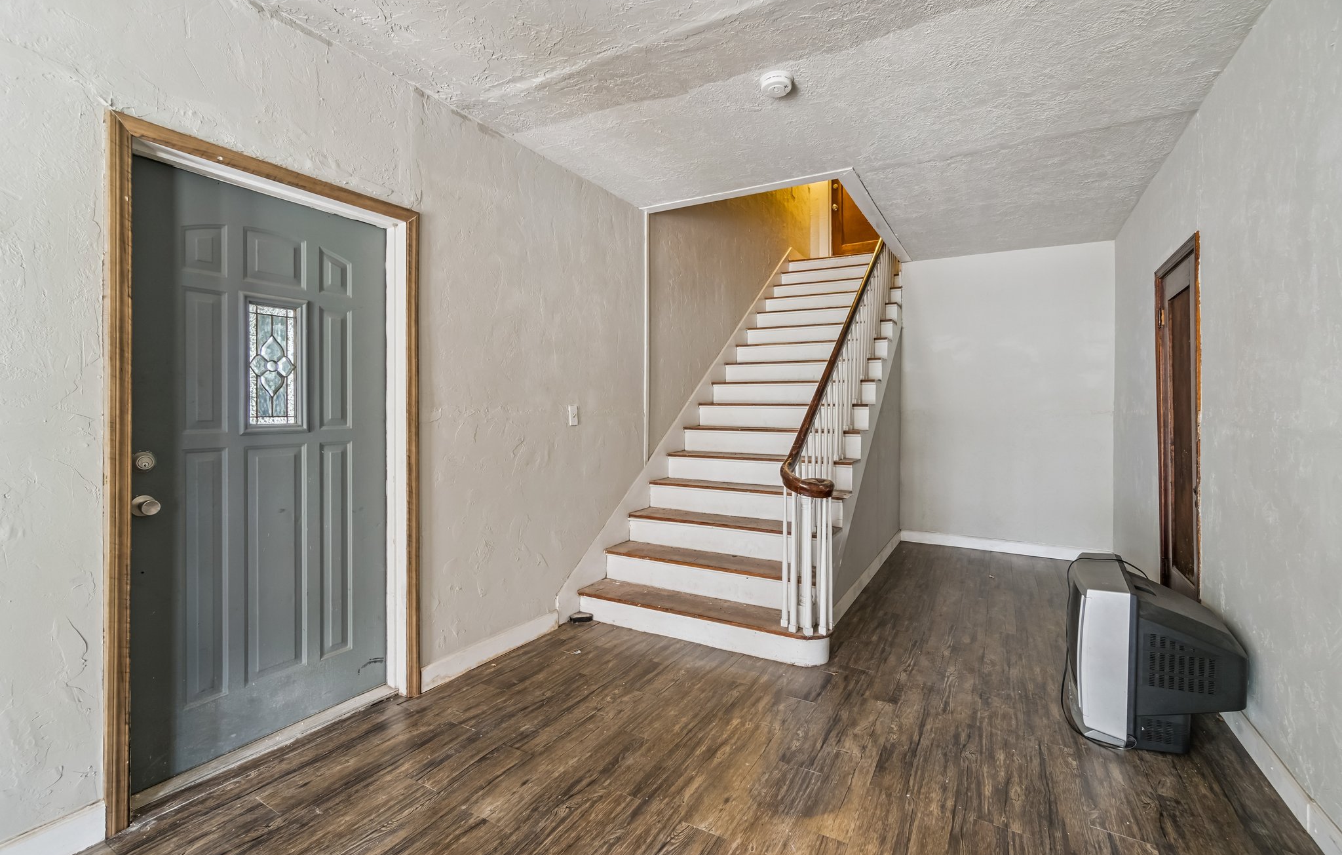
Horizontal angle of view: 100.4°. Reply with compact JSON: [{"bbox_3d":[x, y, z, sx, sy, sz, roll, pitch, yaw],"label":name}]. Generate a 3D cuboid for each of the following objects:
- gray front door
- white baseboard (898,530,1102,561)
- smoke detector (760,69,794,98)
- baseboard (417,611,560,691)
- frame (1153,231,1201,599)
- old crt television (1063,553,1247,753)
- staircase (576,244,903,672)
[{"bbox_3d":[-1.522,0.141,2.148,0.045,2.059,0.894,1,1,31],"label":"gray front door"},{"bbox_3d":[2.924,1.057,4.999,1.637,0.102,0.016,1,1,31],"label":"white baseboard"},{"bbox_3d":[0.451,-1.461,2.383,0.138,0.048,0.138,0,1,0],"label":"smoke detector"},{"bbox_3d":[-0.903,1.135,2.906,0.016,0.102,0.874,1,1,31],"label":"baseboard"},{"bbox_3d":[2.715,0.134,2.936,0.100,2.102,0.874,1,1,31],"label":"frame"},{"bbox_3d":[2.005,0.912,2.343,0.520,0.590,0.700,1,1,34],"label":"old crt television"},{"bbox_3d":[1.030,-0.469,4.742,1.463,3.173,3.937,1,1,30],"label":"staircase"}]

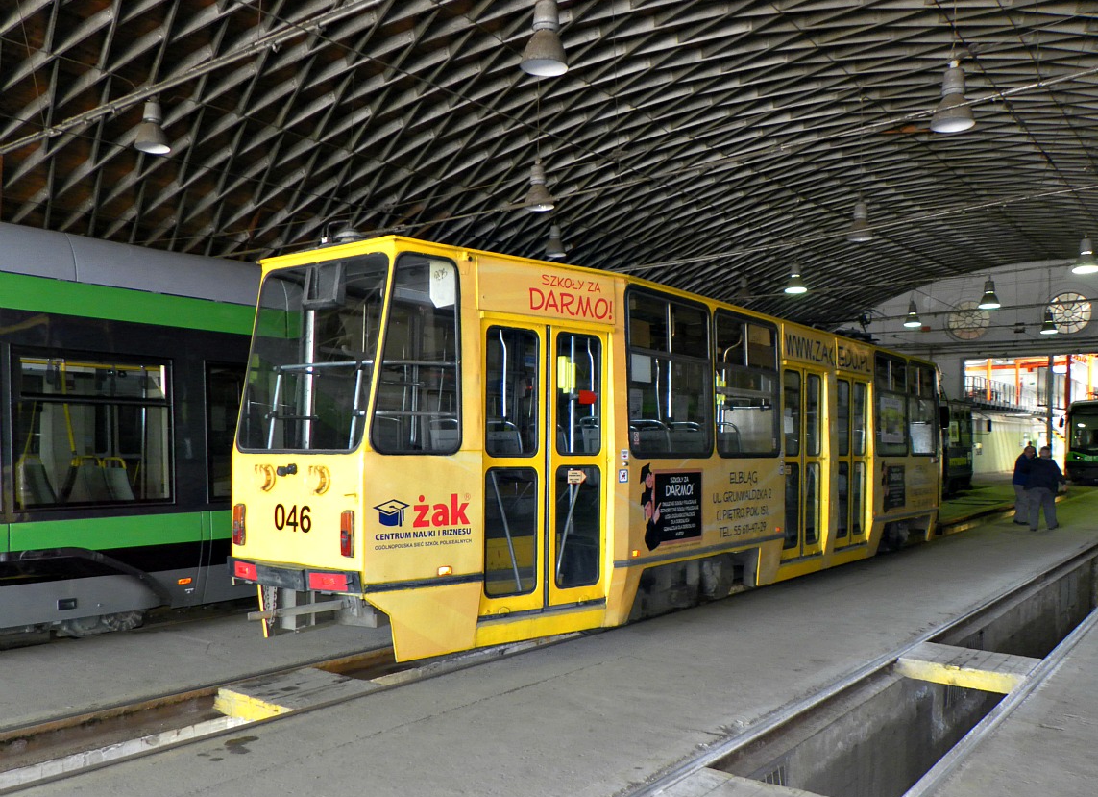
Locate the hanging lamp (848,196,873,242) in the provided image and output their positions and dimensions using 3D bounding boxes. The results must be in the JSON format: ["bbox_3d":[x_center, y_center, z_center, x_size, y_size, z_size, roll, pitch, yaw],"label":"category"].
[{"bbox_3d":[6.072,-3.501,16.087,0.510,0.790,0.510,1,-3,0],"label":"hanging lamp"}]

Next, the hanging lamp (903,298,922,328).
[{"bbox_3d":[12.095,-2.850,27.398,0.510,0.790,0.510,1,-3,0],"label":"hanging lamp"}]

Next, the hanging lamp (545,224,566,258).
[{"bbox_3d":[0.140,-3.664,18.981,0.510,0.790,0.510,1,-3,0],"label":"hanging lamp"}]

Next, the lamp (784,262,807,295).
[{"bbox_3d":[6.536,-3.247,21.785,0.510,0.790,0.510,1,-3,0],"label":"lamp"}]

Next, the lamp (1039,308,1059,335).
[{"bbox_3d":[17.309,-2.690,28.582,0.510,0.790,0.510,1,-3,0],"label":"lamp"}]

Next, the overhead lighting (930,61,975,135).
[{"bbox_3d":[4.911,-3.687,10.043,0.510,0.790,0.510,1,-3,0],"label":"overhead lighting"}]

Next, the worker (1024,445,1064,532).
[{"bbox_3d":[10.859,1.961,18.100,0.780,1.800,0.480,2,-3,-9],"label":"worker"}]

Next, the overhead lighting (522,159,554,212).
[{"bbox_3d":[-0.147,-3.630,13.943,0.510,0.790,0.510,1,-3,0],"label":"overhead lighting"}]

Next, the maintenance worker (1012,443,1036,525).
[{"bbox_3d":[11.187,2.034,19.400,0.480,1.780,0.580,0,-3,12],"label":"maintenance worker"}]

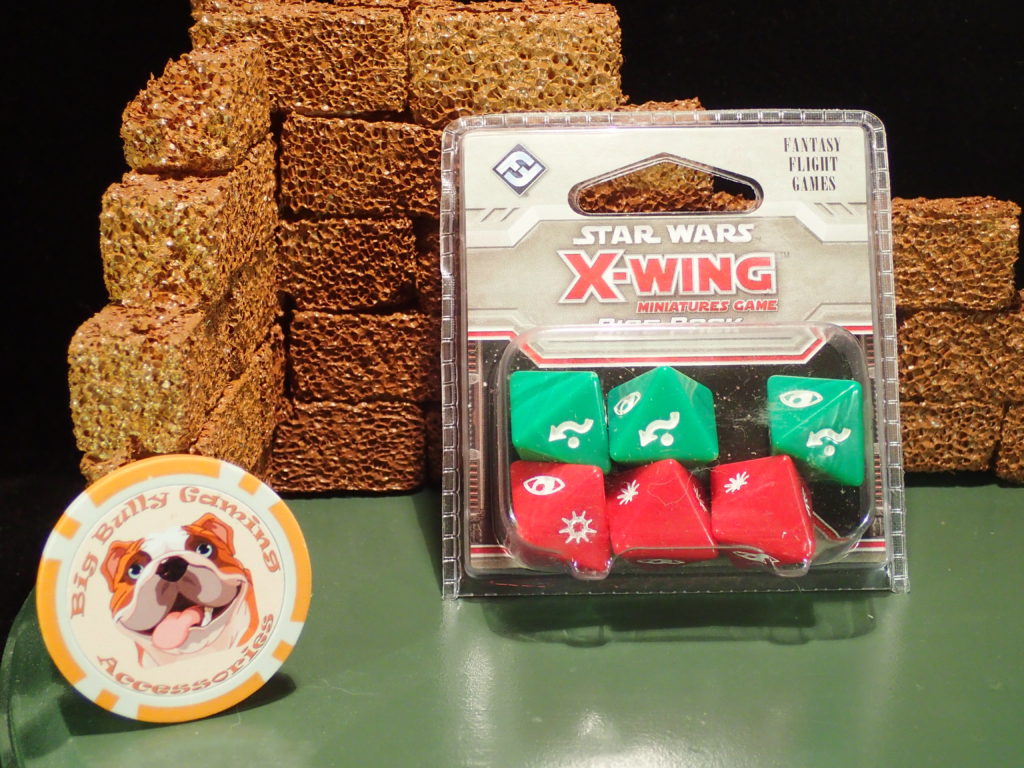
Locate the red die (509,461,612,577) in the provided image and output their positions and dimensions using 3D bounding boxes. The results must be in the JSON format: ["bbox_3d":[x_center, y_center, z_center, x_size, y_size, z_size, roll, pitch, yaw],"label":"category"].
[{"bbox_3d":[0.008,0.021,0.289,0.019,0.017,0.015,-7,8,-18],"label":"red die"}]

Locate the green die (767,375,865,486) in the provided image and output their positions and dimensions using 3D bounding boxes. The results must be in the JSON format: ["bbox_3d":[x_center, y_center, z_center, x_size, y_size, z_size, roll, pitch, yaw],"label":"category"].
[{"bbox_3d":[0.049,0.008,0.292,0.019,0.017,0.015,-6,9,-11],"label":"green die"}]

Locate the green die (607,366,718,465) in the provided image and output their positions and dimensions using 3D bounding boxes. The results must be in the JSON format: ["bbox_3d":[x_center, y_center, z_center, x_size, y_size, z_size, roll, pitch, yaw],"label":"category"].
[{"bbox_3d":[0.024,0.006,0.293,0.017,0.019,0.015,0,4,2],"label":"green die"}]

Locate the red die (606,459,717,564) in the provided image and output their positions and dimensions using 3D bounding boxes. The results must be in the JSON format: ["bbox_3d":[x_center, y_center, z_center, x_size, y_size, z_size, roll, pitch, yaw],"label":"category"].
[{"bbox_3d":[0.024,0.022,0.290,0.017,0.019,0.015,6,-4,-3],"label":"red die"}]

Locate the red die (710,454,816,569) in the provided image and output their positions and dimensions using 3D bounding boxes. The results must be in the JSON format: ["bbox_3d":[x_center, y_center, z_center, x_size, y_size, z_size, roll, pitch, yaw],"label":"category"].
[{"bbox_3d":[0.040,0.021,0.290,0.017,0.019,0.015,15,0,-4],"label":"red die"}]

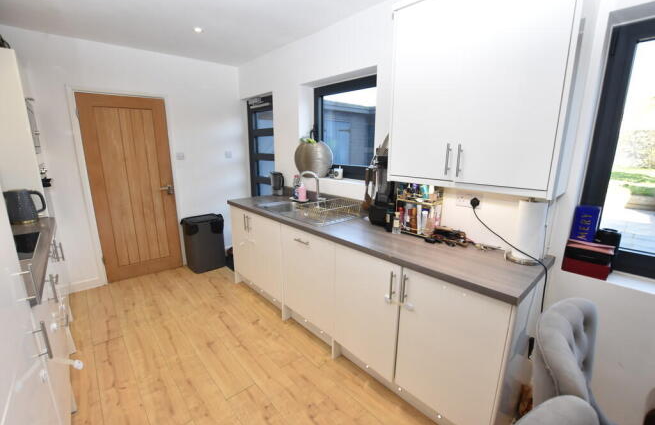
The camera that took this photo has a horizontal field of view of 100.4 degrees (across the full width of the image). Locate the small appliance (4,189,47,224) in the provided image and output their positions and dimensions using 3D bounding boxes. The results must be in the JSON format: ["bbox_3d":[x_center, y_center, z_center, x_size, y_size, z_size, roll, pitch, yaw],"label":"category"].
[{"bbox_3d":[-2.255,-0.045,2.026,0.237,0.242,0.157,-11,17,-42],"label":"small appliance"}]

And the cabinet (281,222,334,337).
[{"bbox_3d":[0.050,0.466,2.277,0.586,0.740,0.611,-11,17,-42],"label":"cabinet"}]

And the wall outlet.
[{"bbox_3d":[0.879,-0.068,1.708,0.022,0.083,0.154,-11,17,-42],"label":"wall outlet"}]

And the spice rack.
[{"bbox_3d":[0.638,-0.017,1.870,0.162,0.325,0.273,-11,17,-42],"label":"spice rack"}]

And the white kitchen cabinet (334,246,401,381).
[{"bbox_3d":[0.431,0.560,1.880,0.586,0.740,0.494,-11,17,-42],"label":"white kitchen cabinet"}]

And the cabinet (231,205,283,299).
[{"bbox_3d":[-0.482,0.335,2.832,0.586,0.740,0.919,-11,17,-42],"label":"cabinet"}]

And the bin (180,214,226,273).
[{"bbox_3d":[-1.555,0.391,3.428,0.414,0.626,0.353,-11,17,-42],"label":"bin"}]

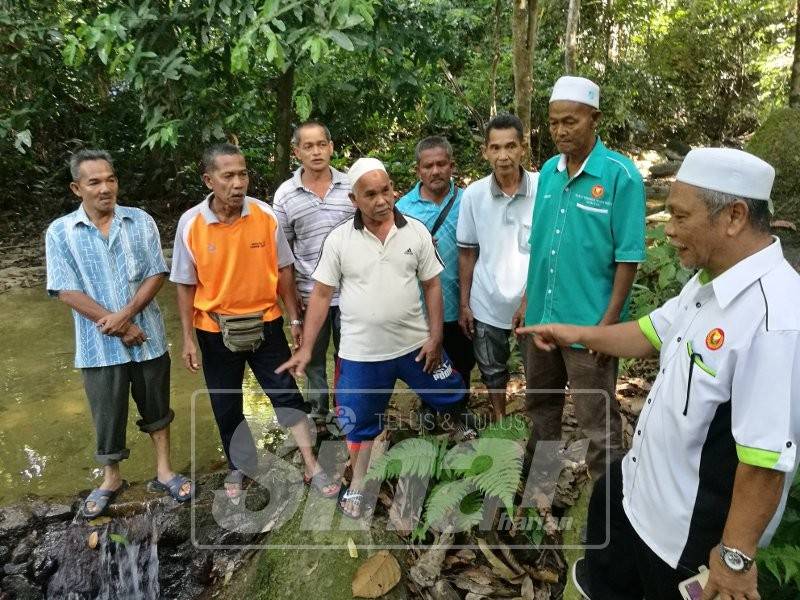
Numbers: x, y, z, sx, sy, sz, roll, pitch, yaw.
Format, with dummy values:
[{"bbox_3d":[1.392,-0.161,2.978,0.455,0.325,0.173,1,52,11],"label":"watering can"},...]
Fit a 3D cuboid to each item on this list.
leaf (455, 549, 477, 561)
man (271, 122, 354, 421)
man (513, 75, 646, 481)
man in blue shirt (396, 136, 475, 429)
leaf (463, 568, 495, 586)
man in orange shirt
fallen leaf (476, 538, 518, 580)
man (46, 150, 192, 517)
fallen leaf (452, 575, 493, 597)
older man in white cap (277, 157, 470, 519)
[{"bbox_3d":[0.247,0.960,2.350,0.085,0.025,0.055,0,11,0],"label":"leaf"},{"bbox_3d":[-0.486,-0.149,3.509,0.520,1.650,0.360,-3,11,-15],"label":"man"},{"bbox_3d":[0.778,-0.070,2.704,0.550,1.720,0.380,8,14,35],"label":"man"},{"bbox_3d":[0.195,-0.057,3.428,0.500,1.620,0.360,0,11,-2],"label":"man in blue shirt"},{"bbox_3d":[0.299,1.050,2.360,0.128,0.027,0.075,7,16,26],"label":"leaf"},{"bbox_3d":[-0.682,0.106,2.924,0.680,1.630,0.500,-4,12,-18],"label":"man in orange shirt"},{"bbox_3d":[0.359,0.956,2.300,0.070,0.050,0.220,-8,13,-34],"label":"fallen leaf"},{"bbox_3d":[-1.287,0.156,2.864,0.550,1.630,0.420,-7,13,-33],"label":"man"},{"bbox_3d":[0.279,1.075,2.350,0.165,0.030,0.085,7,16,26],"label":"fallen leaf"},{"bbox_3d":[-0.120,0.153,2.830,0.820,1.560,0.580,-1,11,-5],"label":"older man in white cap"}]

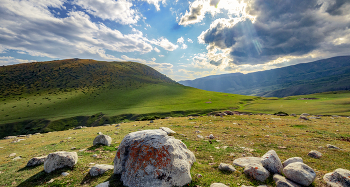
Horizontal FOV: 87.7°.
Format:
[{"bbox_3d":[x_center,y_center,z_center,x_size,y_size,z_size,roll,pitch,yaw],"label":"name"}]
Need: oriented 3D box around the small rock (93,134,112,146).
[{"bbox_3d":[-2.170,1.410,5.500,0.480,0.330,0.420,0,2,-6],"label":"small rock"}]

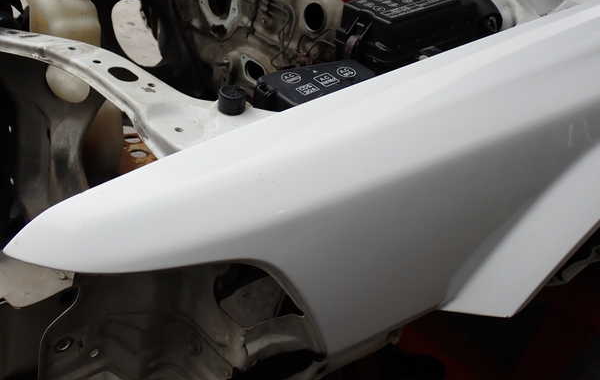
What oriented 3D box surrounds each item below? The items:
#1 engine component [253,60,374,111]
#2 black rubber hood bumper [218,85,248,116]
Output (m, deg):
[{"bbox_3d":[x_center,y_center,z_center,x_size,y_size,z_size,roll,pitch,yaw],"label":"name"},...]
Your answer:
[{"bbox_3d":[0.032,-0.135,0.979,0.152,0.062,0.106,-24,43,-28],"label":"engine component"},{"bbox_3d":[-0.090,-0.121,0.893,0.037,0.029,0.037,-24,43,-28],"label":"black rubber hood bumper"}]

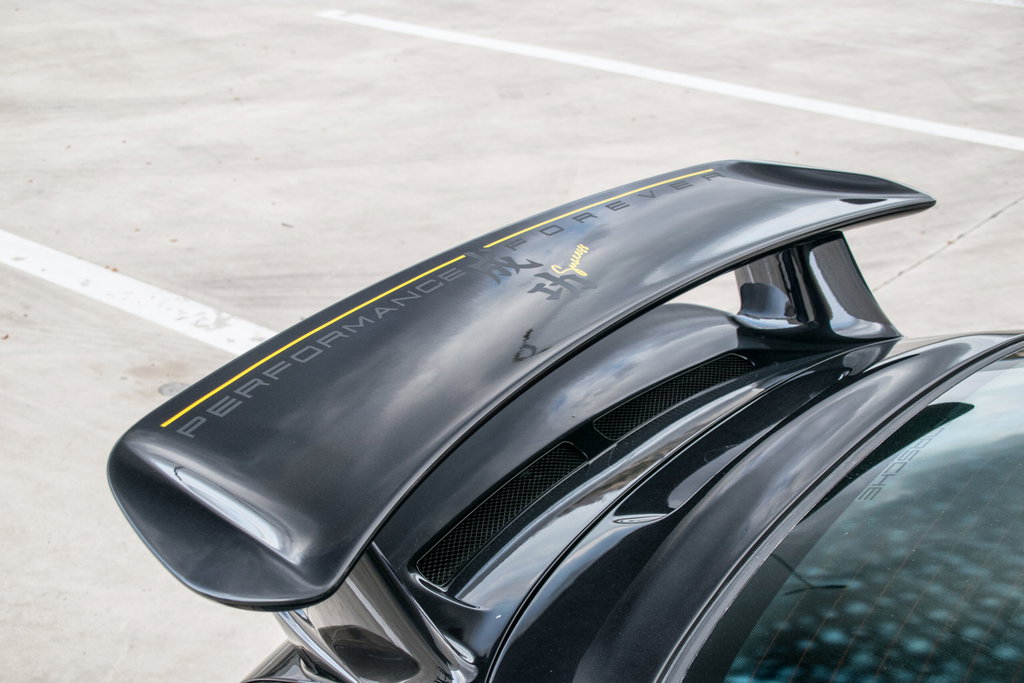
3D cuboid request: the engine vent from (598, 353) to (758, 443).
[{"bbox_3d":[0.220,0.068,1.938,0.055,0.030,0.320,36,37,28],"label":"engine vent"}]

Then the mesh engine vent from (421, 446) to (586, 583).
[{"bbox_3d":[-0.006,0.189,1.654,0.055,0.030,0.320,29,34,20],"label":"mesh engine vent"}]

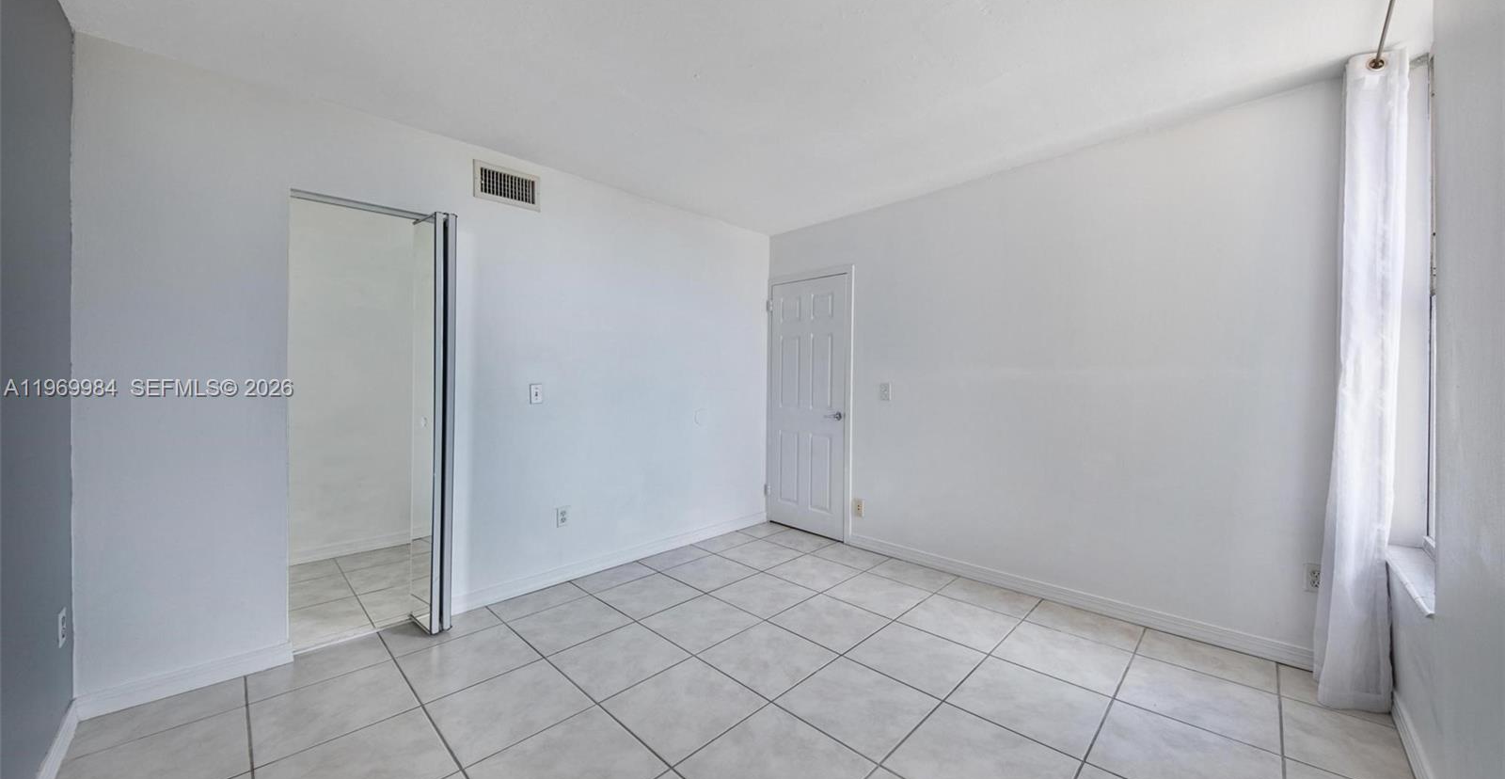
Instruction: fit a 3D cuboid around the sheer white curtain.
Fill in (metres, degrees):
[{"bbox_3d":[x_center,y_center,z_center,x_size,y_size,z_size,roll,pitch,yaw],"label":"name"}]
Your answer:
[{"bbox_3d":[2.300,-0.039,1.908,0.210,2.391,0.235,0,0,44],"label":"sheer white curtain"}]

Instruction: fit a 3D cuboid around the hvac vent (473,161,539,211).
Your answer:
[{"bbox_3d":[-1.336,-1.111,2.750,0.025,0.199,0.350,0,0,44],"label":"hvac vent"}]

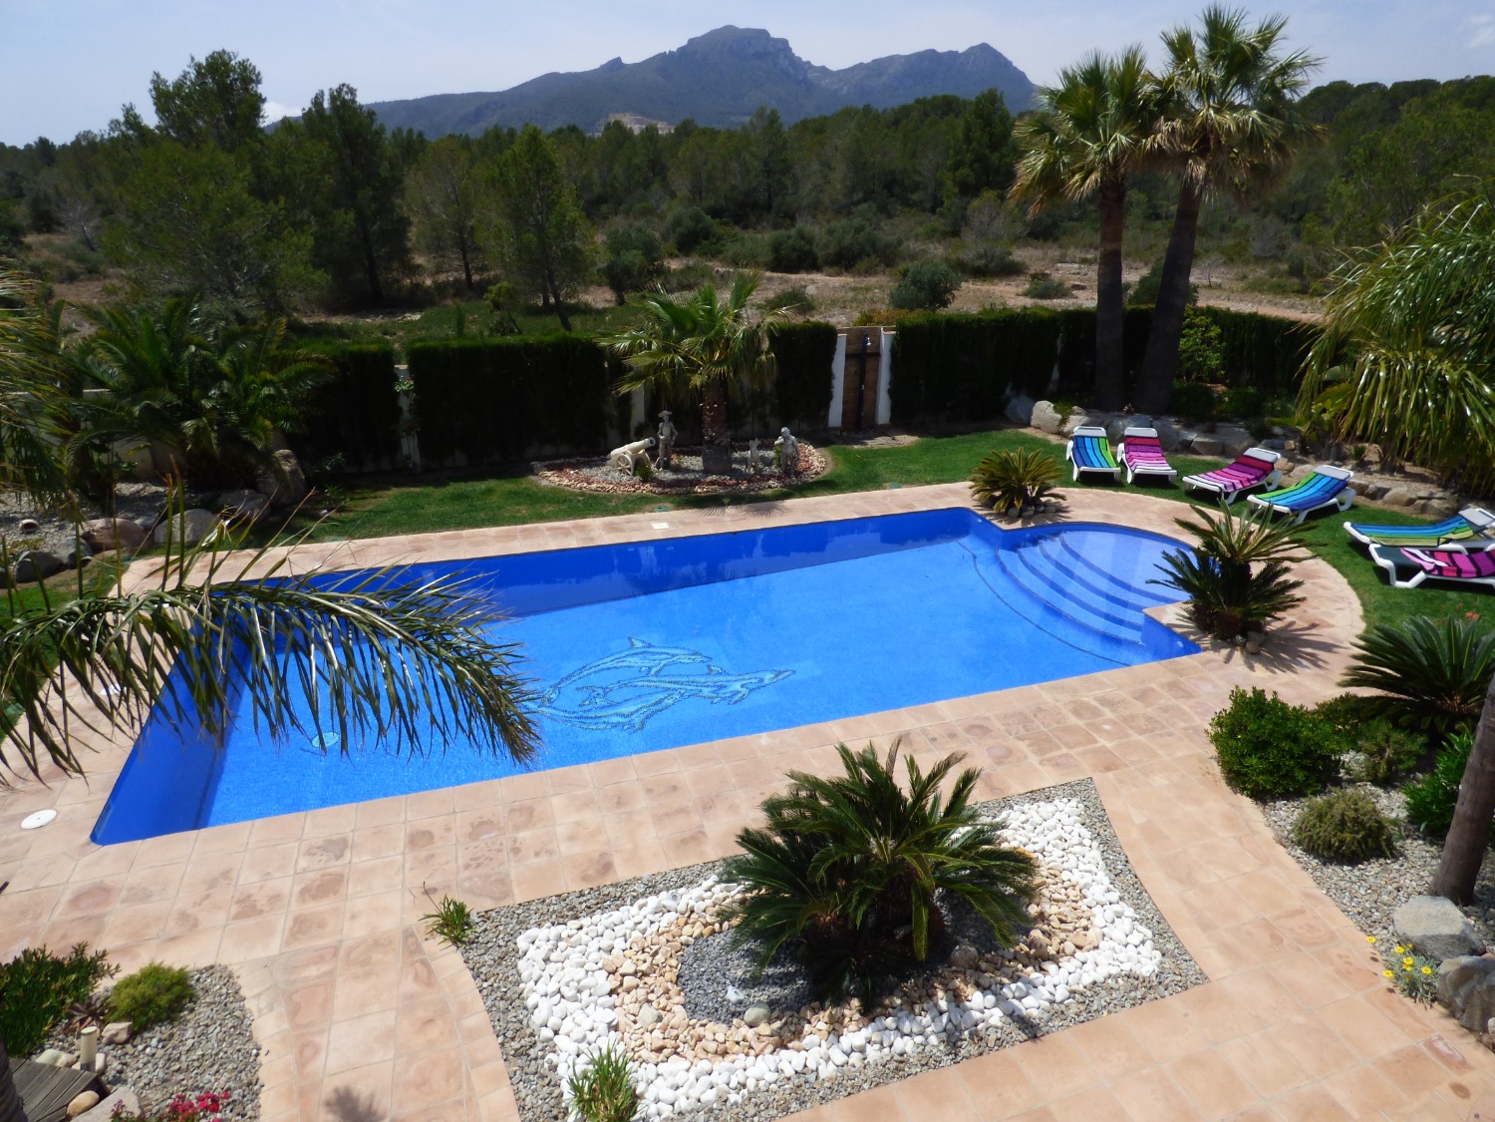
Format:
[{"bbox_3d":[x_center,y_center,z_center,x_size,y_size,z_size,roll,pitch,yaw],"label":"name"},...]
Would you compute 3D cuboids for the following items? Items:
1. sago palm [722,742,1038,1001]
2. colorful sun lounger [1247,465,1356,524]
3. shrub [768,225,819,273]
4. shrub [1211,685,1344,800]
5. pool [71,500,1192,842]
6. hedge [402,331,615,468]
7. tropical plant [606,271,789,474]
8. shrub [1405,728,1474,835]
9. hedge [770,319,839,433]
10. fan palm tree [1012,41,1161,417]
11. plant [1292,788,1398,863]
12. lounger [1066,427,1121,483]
[{"bbox_3d":[0.957,2.061,5.878,2.100,1.300,1.950,5,24,11],"label":"sago palm"},{"bbox_3d":[9.294,-1.150,14.444,1.850,0.640,0.720,-12,26,-27],"label":"colorful sun lounger"},{"bbox_3d":[2.673,-18.070,50.081,2.975,2.609,2.975,2,23,2],"label":"shrub"},{"bbox_3d":[4.631,1.581,7.585,1.017,0.918,1.017,17,28,33],"label":"shrub"},{"bbox_3d":[0.332,1.170,10.607,12.630,1.400,4.870,-6,24,-18],"label":"pool"},{"bbox_3d":[-4.503,-3.082,16.482,3.650,2.300,0.800,-7,24,-16],"label":"hedge"},{"bbox_3d":[-0.798,-3.011,14.206,3.100,3.200,3.100,0,23,-3],"label":"tropical plant"},{"bbox_3d":[5.402,1.733,6.686,0.650,0.800,0.650,-20,31,-41],"label":"shrub"},{"bbox_3d":[1.145,-4.016,18.879,1.400,2.250,0.750,-7,24,-16],"label":"hedge"},{"bbox_3d":[6.898,-6.705,18.062,3.500,7.300,3.400,9,24,18],"label":"fan palm tree"},{"bbox_3d":[4.531,1.970,6.547,0.750,0.430,0.750,20,29,37],"label":"plant"},{"bbox_3d":[6.624,-2.055,16.490,0.720,0.640,1.850,6,24,12],"label":"lounger"}]

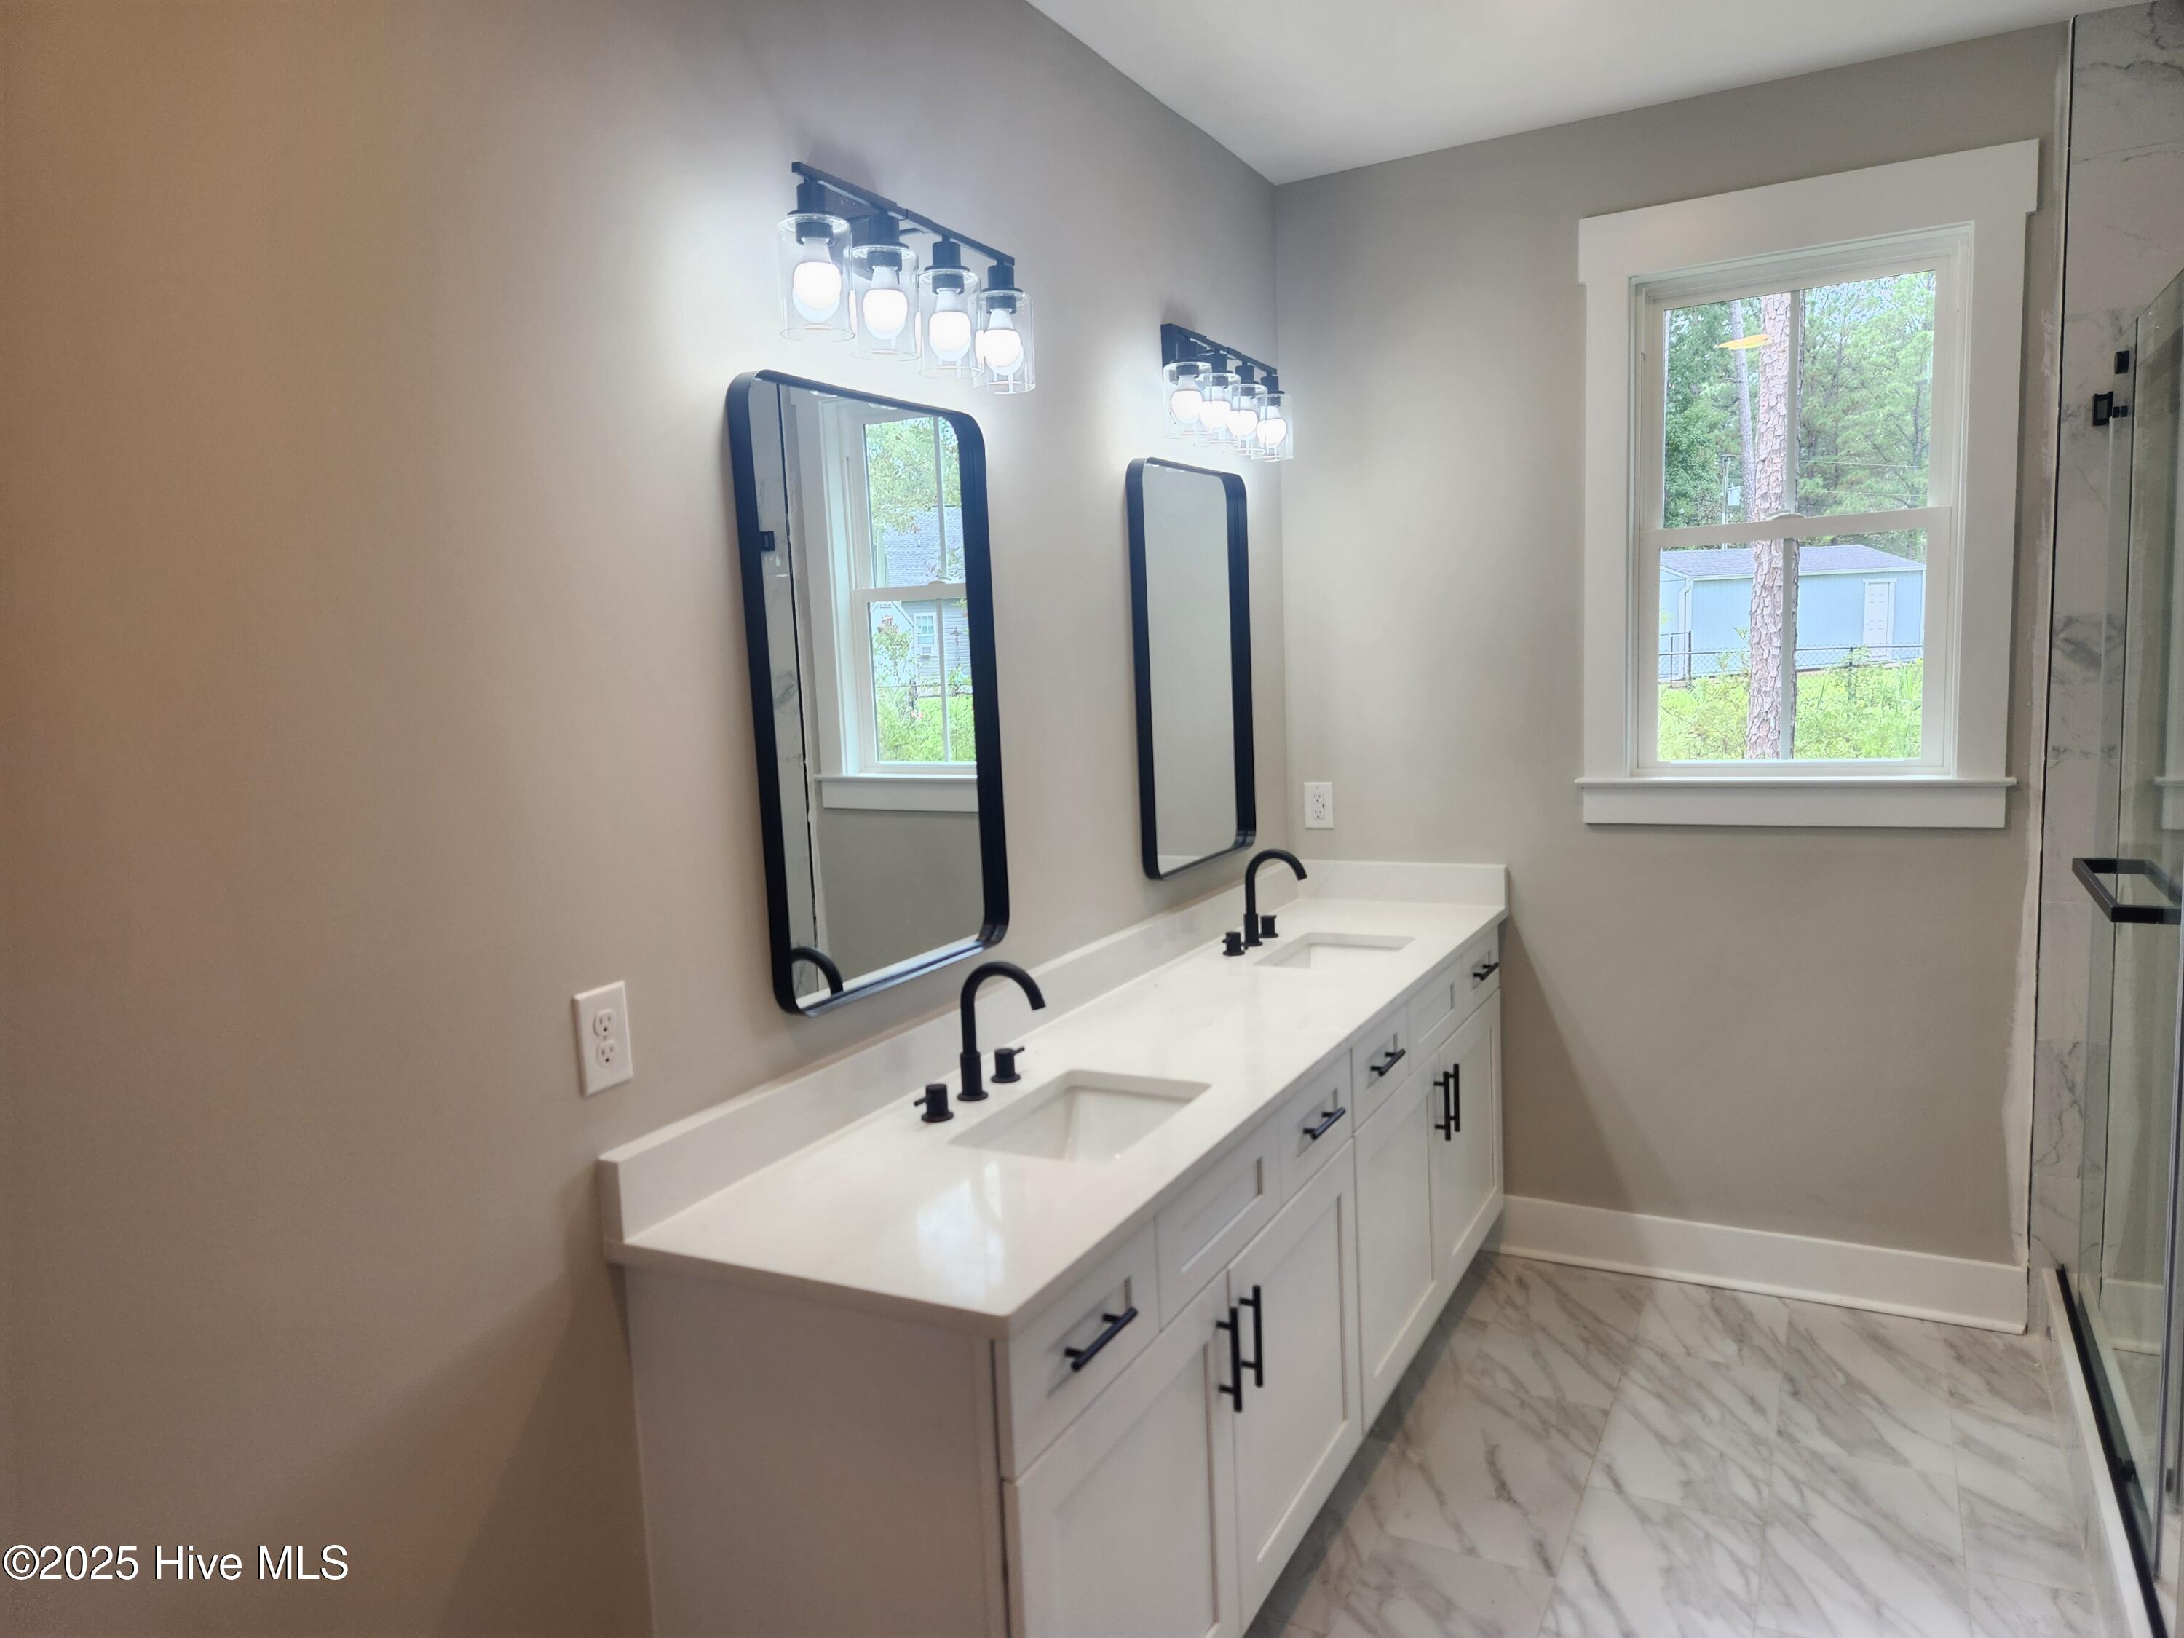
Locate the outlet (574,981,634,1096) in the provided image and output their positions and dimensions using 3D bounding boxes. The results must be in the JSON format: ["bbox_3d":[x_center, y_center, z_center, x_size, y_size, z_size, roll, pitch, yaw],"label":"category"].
[{"bbox_3d":[-0.594,0.270,1.777,0.008,0.123,0.082,1,8,28],"label":"outlet"}]

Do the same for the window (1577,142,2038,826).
[{"bbox_3d":[1.583,-0.693,3.299,0.911,1.421,0.115,1,8,28],"label":"window"}]

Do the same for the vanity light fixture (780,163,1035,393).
[{"bbox_3d":[-0.286,-0.807,2.149,0.168,0.260,0.580,1,8,28],"label":"vanity light fixture"}]

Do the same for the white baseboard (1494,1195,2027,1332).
[{"bbox_3d":[1.551,1.064,3.518,1.207,0.147,0.033,1,8,28],"label":"white baseboard"}]

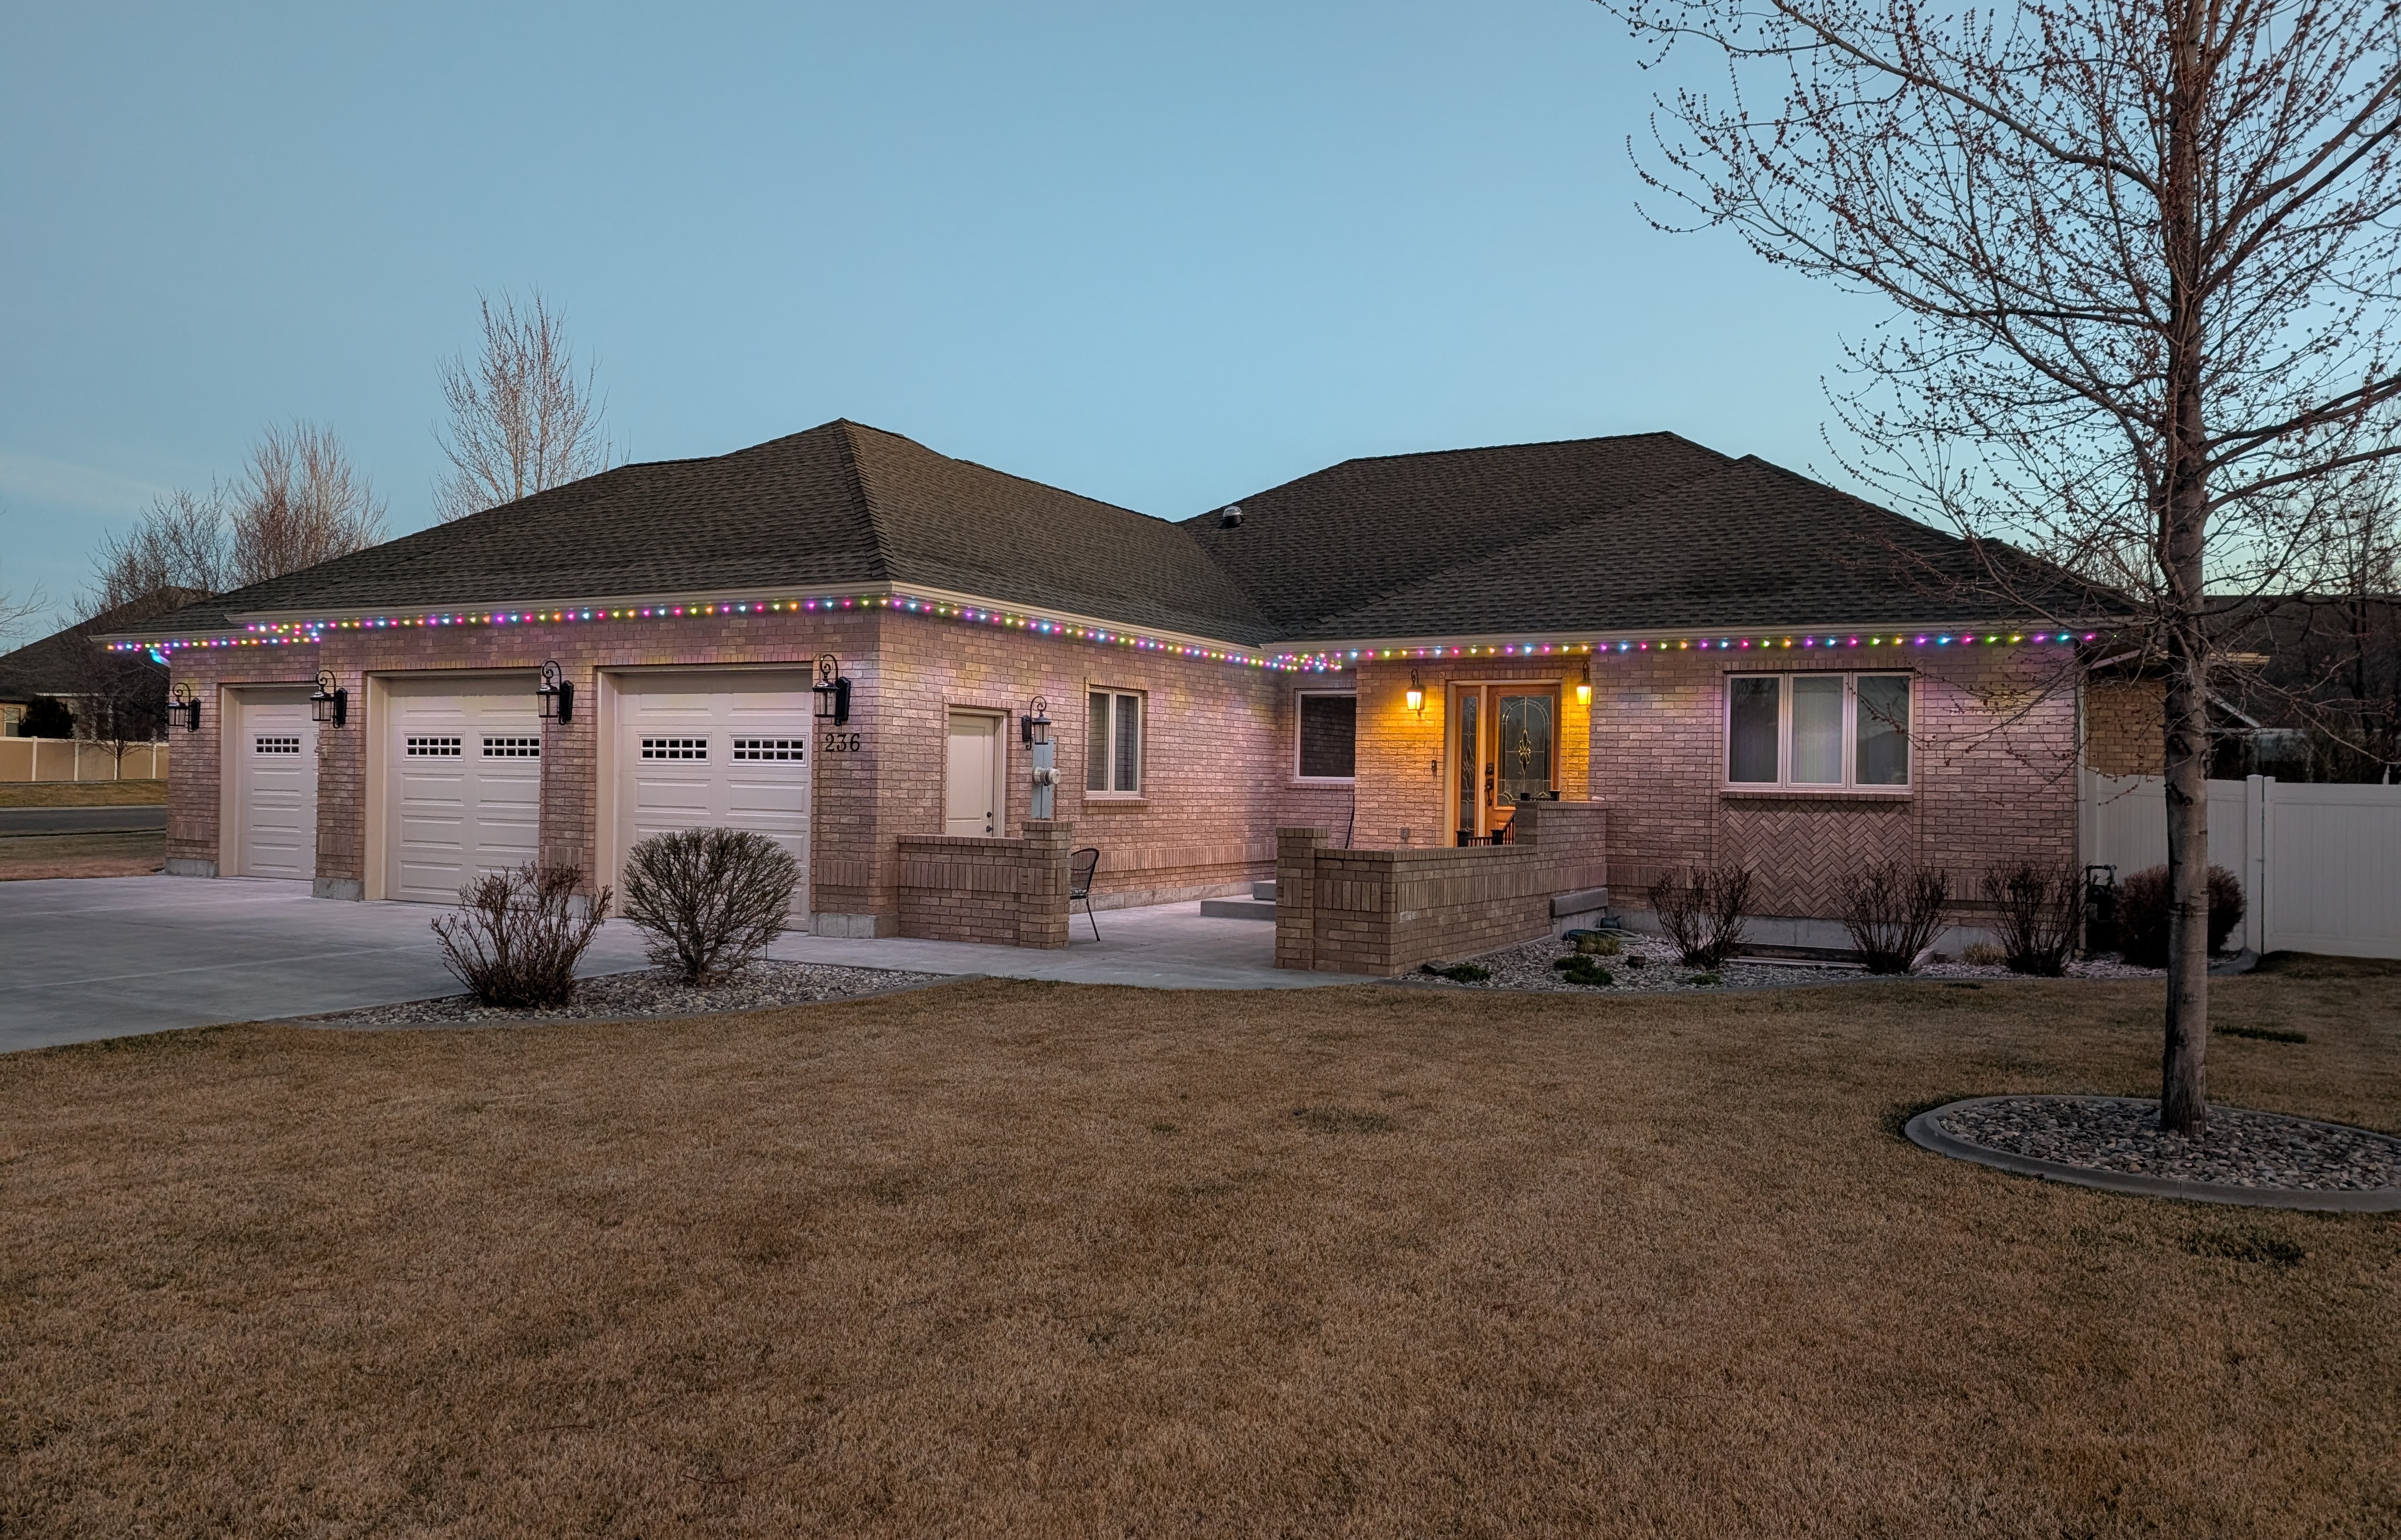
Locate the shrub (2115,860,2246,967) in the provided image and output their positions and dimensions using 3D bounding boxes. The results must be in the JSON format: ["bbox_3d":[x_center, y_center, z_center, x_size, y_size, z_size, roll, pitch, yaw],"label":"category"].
[{"bbox_3d":[9.288,1.369,15.800,1.240,0.980,1.200,1,-1,29],"label":"shrub"}]

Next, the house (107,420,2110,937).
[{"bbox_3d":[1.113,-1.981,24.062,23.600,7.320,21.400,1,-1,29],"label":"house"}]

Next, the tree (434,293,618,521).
[{"bbox_3d":[-15.007,-4.559,37.000,4.600,12.100,4.600,1,-1,29],"label":"tree"}]

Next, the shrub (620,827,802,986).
[{"bbox_3d":[-3.318,0.928,11.300,1.220,1.070,1.200,1,-1,29],"label":"shrub"}]

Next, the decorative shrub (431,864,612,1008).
[{"bbox_3d":[-4.236,1.036,10.400,1.130,0.900,1.100,1,-1,29],"label":"decorative shrub"}]

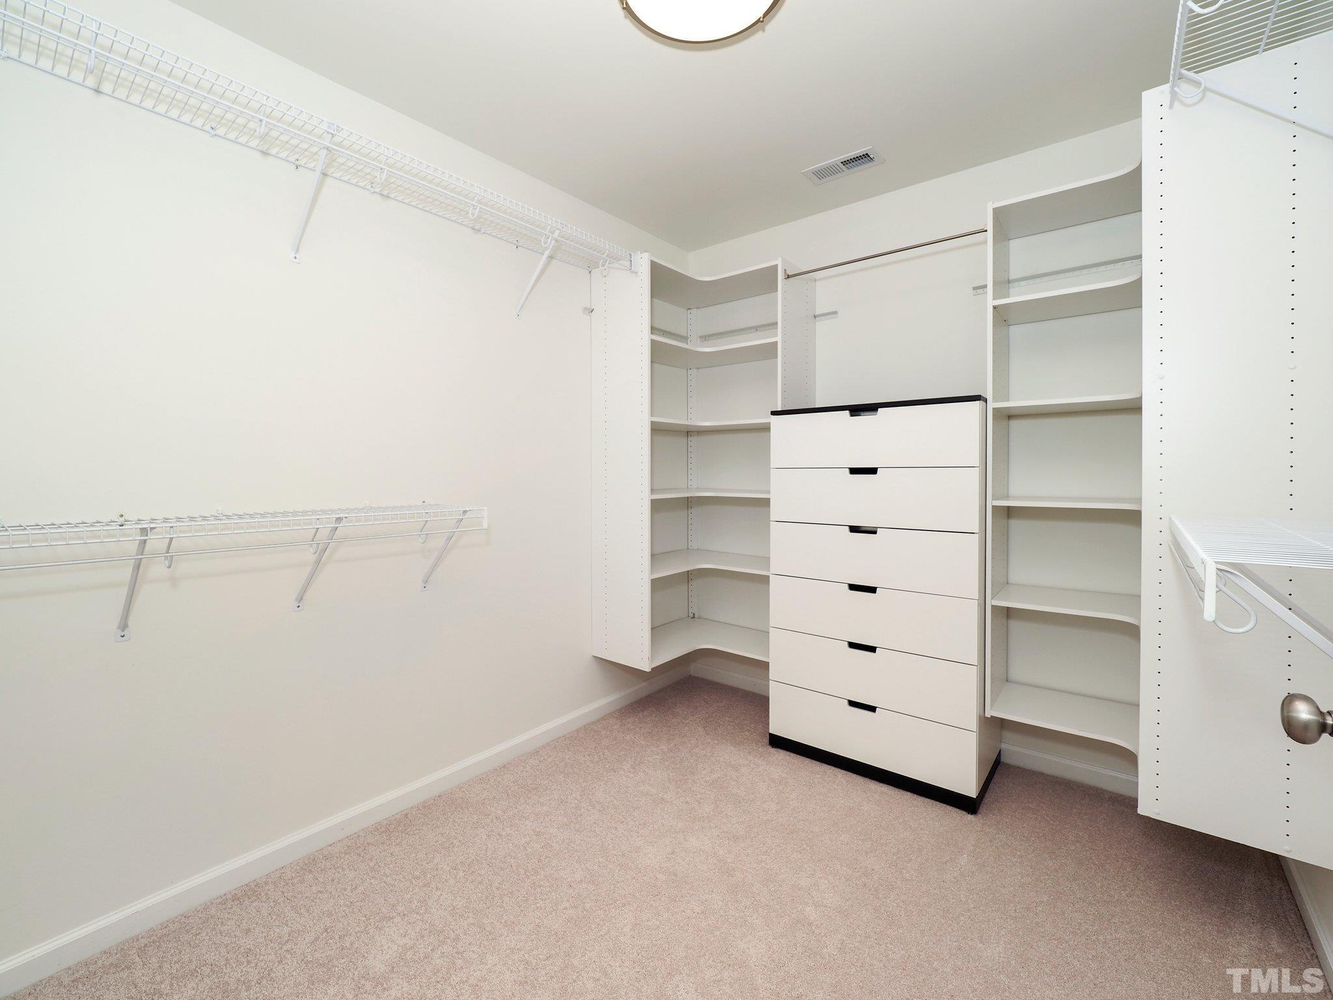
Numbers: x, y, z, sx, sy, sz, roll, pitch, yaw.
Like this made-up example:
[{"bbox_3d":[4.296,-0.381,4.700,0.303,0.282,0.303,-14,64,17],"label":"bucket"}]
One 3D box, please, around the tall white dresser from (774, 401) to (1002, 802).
[{"bbox_3d":[0.907,0.355,2.274,0.797,1.446,0.458,1,2,39],"label":"tall white dresser"}]

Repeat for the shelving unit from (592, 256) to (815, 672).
[{"bbox_3d":[0.196,-0.164,2.659,0.803,1.844,0.777,1,2,39],"label":"shelving unit"}]

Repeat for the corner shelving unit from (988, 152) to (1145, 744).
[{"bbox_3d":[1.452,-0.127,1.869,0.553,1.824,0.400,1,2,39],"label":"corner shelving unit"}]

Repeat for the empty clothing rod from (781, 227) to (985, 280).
[{"bbox_3d":[0.840,-0.978,2.166,0.794,0.032,0.030,1,2,39],"label":"empty clothing rod"}]

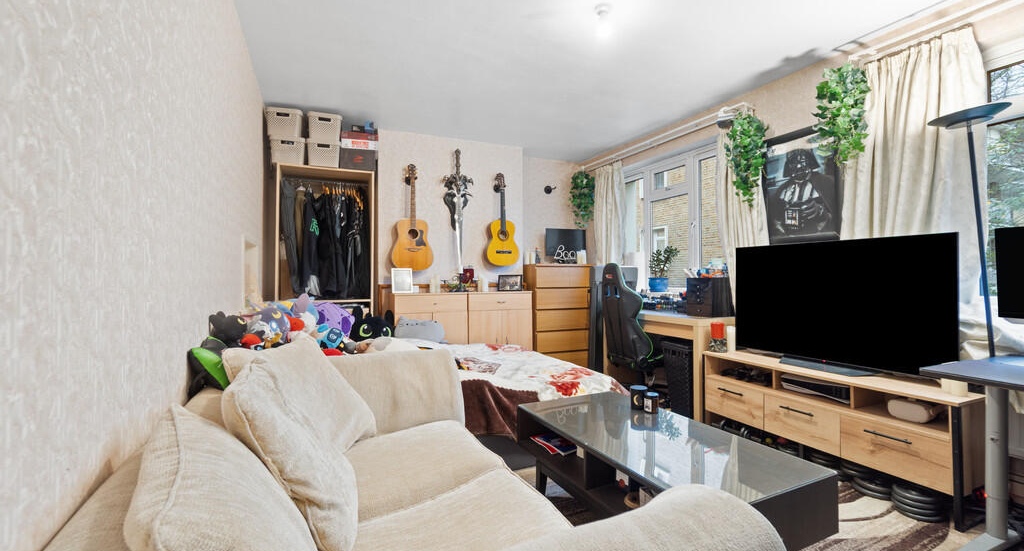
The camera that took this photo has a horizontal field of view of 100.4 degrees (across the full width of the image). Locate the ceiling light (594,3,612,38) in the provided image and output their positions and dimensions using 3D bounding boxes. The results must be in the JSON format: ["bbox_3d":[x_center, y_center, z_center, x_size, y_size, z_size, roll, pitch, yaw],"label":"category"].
[{"bbox_3d":[0.481,-1.333,2.244,0.095,0.174,0.095,0,0,0],"label":"ceiling light"}]

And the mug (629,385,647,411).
[{"bbox_3d":[0.668,0.648,2.270,0.090,0.105,0.090,0,0,16],"label":"mug"}]

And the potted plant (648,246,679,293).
[{"bbox_3d":[1.491,-0.059,4.200,0.250,0.453,0.270,0,0,0],"label":"potted plant"}]

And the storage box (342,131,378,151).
[{"bbox_3d":[-1.441,-1.229,4.021,0.317,0.163,0.270,0,0,-25],"label":"storage box"}]

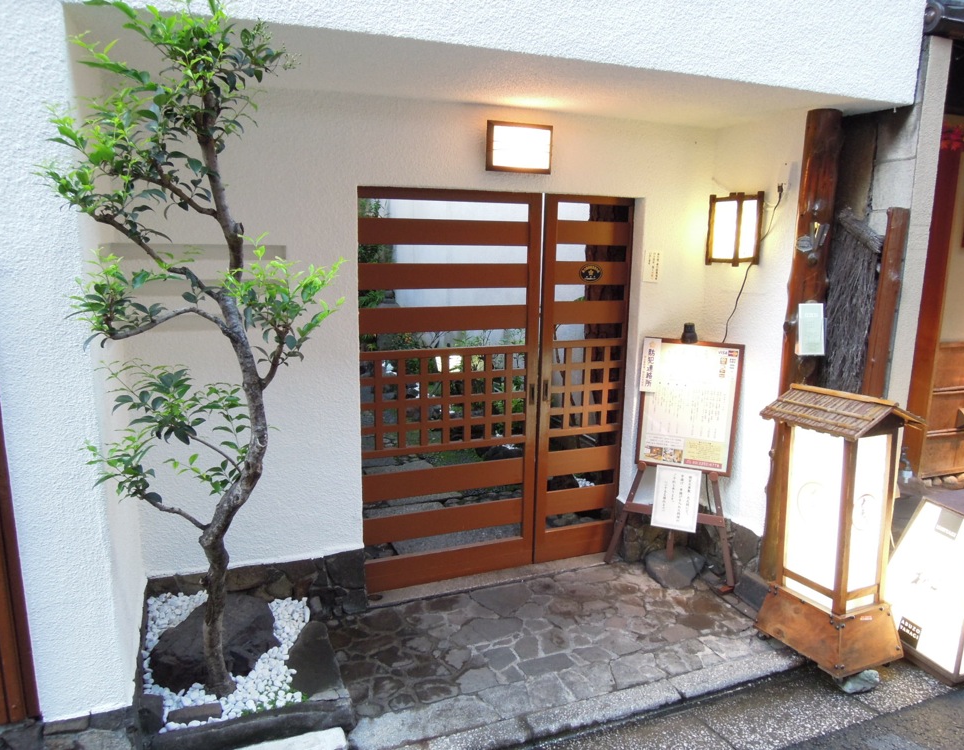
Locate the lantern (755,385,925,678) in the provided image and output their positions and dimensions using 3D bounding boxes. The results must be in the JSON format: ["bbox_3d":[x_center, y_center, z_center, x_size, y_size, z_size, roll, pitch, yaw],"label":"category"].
[{"bbox_3d":[1.348,0.579,2.664,0.350,1.035,0.445,-6,10,-23],"label":"lantern"}]

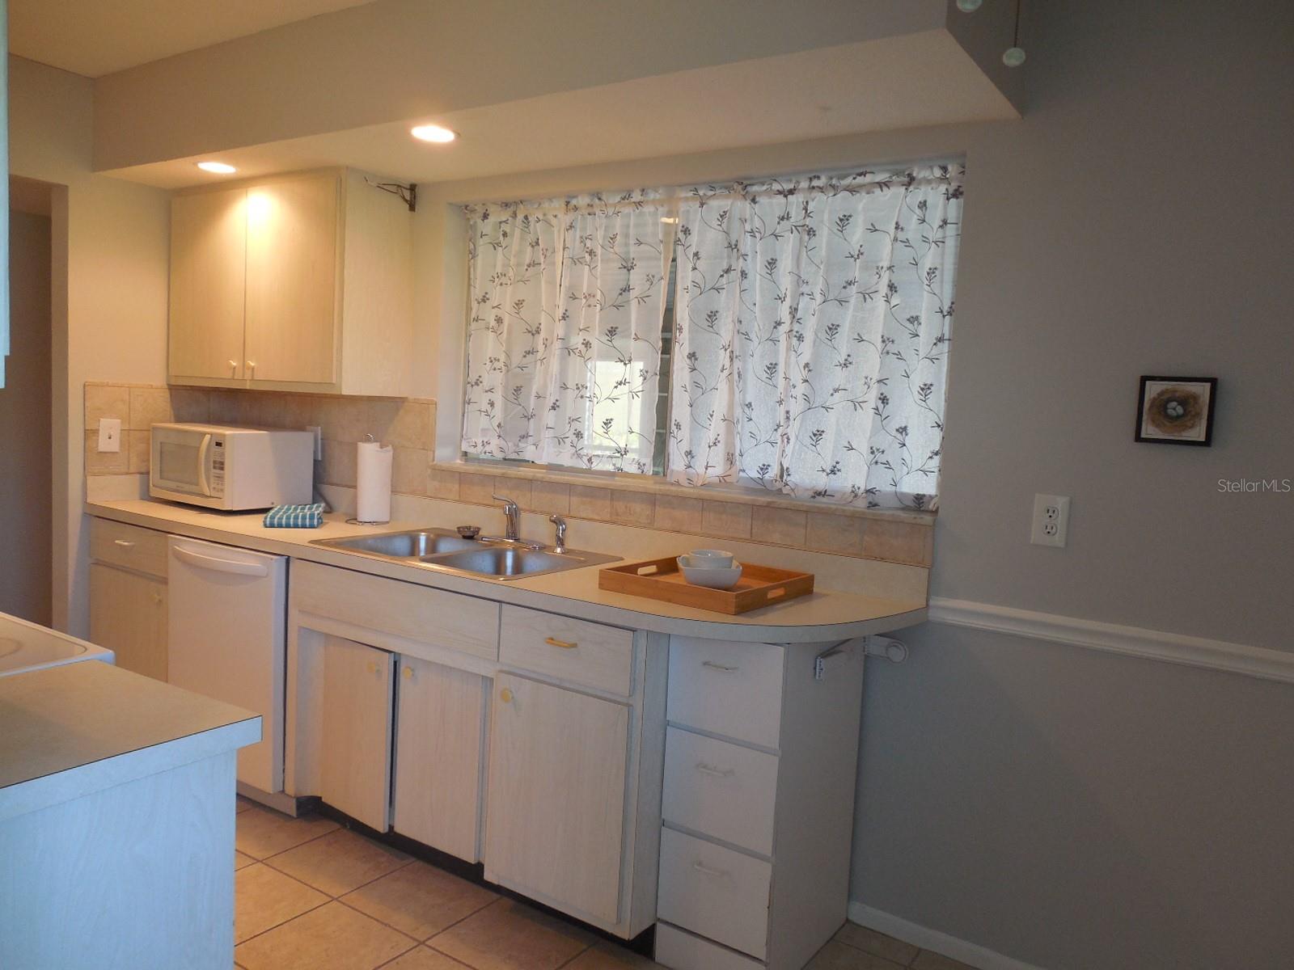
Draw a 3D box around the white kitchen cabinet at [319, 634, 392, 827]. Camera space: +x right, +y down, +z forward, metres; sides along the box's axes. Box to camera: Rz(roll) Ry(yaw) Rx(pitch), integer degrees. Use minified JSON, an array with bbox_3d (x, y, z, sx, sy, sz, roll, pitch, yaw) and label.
[{"bbox_3d":[-0.765,0.738,3.038,0.331,0.552,0.472,6,6,32],"label":"white kitchen cabinet"}]

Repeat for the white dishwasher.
[{"bbox_3d":[-1.269,0.579,3.359,0.587,0.788,0.592,6,6,32],"label":"white dishwasher"}]

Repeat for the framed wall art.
[{"bbox_3d":[1.198,-0.168,2.119,0.153,0.153,0.018,6,6,32],"label":"framed wall art"}]

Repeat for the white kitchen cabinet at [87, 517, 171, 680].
[{"bbox_3d":[-1.762,0.525,3.696,0.552,0.773,0.572,6,6,32],"label":"white kitchen cabinet"}]

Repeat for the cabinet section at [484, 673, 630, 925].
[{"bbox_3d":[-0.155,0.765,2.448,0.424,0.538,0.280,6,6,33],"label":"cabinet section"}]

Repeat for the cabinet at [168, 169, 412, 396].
[{"bbox_3d":[-1.379,-0.740,3.560,1.039,0.761,0.322,6,6,32],"label":"cabinet"}]

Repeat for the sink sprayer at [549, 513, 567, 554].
[{"bbox_3d":[-0.280,0.156,2.946,0.063,0.114,0.037,-2,7,-45],"label":"sink sprayer"}]

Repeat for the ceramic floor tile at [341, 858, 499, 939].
[{"bbox_3d":[-0.637,1.156,2.606,0.319,0.010,0.284,6,6,32],"label":"ceramic floor tile"}]

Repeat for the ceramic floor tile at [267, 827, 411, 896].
[{"bbox_3d":[-0.919,1.125,2.785,0.319,0.010,0.284,6,6,32],"label":"ceramic floor tile"}]

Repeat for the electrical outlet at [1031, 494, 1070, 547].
[{"bbox_3d":[0.983,0.087,2.277,0.080,0.124,0.008,6,6,32],"label":"electrical outlet"}]

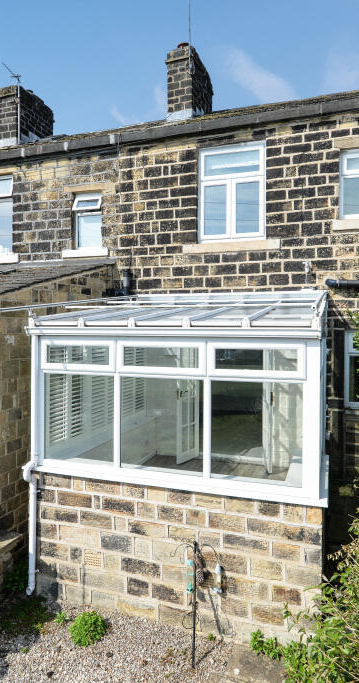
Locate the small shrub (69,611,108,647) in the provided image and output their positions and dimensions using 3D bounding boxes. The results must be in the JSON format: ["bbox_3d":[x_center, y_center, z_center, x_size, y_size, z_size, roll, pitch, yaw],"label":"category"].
[{"bbox_3d":[-0.925,2.993,4.508,0.353,0.235,0.314,1,1,17],"label":"small shrub"}]

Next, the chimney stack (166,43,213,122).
[{"bbox_3d":[0.234,-6.167,10.954,0.617,1.764,1.617,1,1,17],"label":"chimney stack"}]

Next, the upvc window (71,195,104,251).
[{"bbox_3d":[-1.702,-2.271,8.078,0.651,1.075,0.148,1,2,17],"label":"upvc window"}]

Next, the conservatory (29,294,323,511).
[{"bbox_3d":[0.273,0.290,5.402,2.960,2.090,3.140,1,1,17],"label":"conservatory"}]

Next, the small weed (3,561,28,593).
[{"bbox_3d":[-1.972,2.832,5.144,0.316,0.276,0.316,1,2,17],"label":"small weed"}]

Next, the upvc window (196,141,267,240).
[{"bbox_3d":[0.881,-2.491,7.193,1.129,1.608,0.099,1,2,17],"label":"upvc window"}]

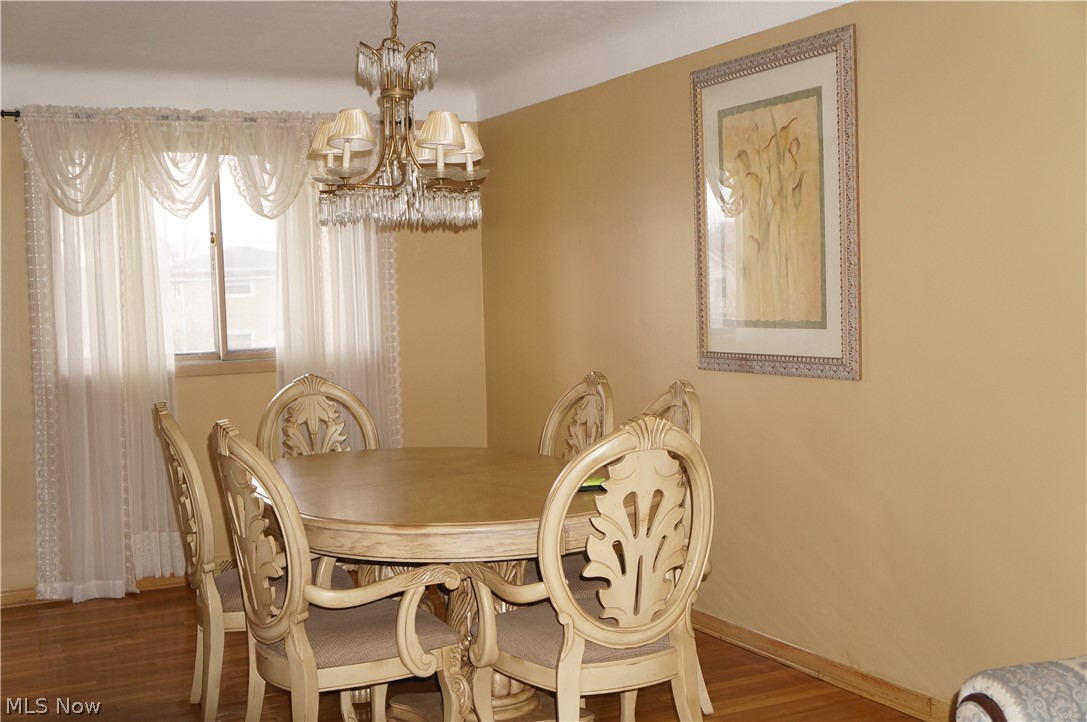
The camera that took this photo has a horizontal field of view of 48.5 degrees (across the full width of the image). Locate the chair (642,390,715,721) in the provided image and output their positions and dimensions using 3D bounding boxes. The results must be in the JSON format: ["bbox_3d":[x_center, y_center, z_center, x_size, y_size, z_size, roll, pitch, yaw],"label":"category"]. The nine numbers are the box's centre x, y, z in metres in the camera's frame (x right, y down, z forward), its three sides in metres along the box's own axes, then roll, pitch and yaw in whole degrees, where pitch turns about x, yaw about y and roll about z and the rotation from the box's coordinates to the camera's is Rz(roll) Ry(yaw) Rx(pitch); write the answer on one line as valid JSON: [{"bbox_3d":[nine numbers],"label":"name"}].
[{"bbox_3d":[0.252,0.615,4.043,0.600,1.067,0.540,-3,4,-23],"label":"chair"}]

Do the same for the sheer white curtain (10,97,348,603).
[{"bbox_3d":[-1.623,-0.058,5.842,1.611,2.314,0.160,-3,4,-23],"label":"sheer white curtain"}]

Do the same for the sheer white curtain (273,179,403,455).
[{"bbox_3d":[-1.039,-0.082,6.105,0.629,2.252,0.120,-3,4,-23],"label":"sheer white curtain"}]

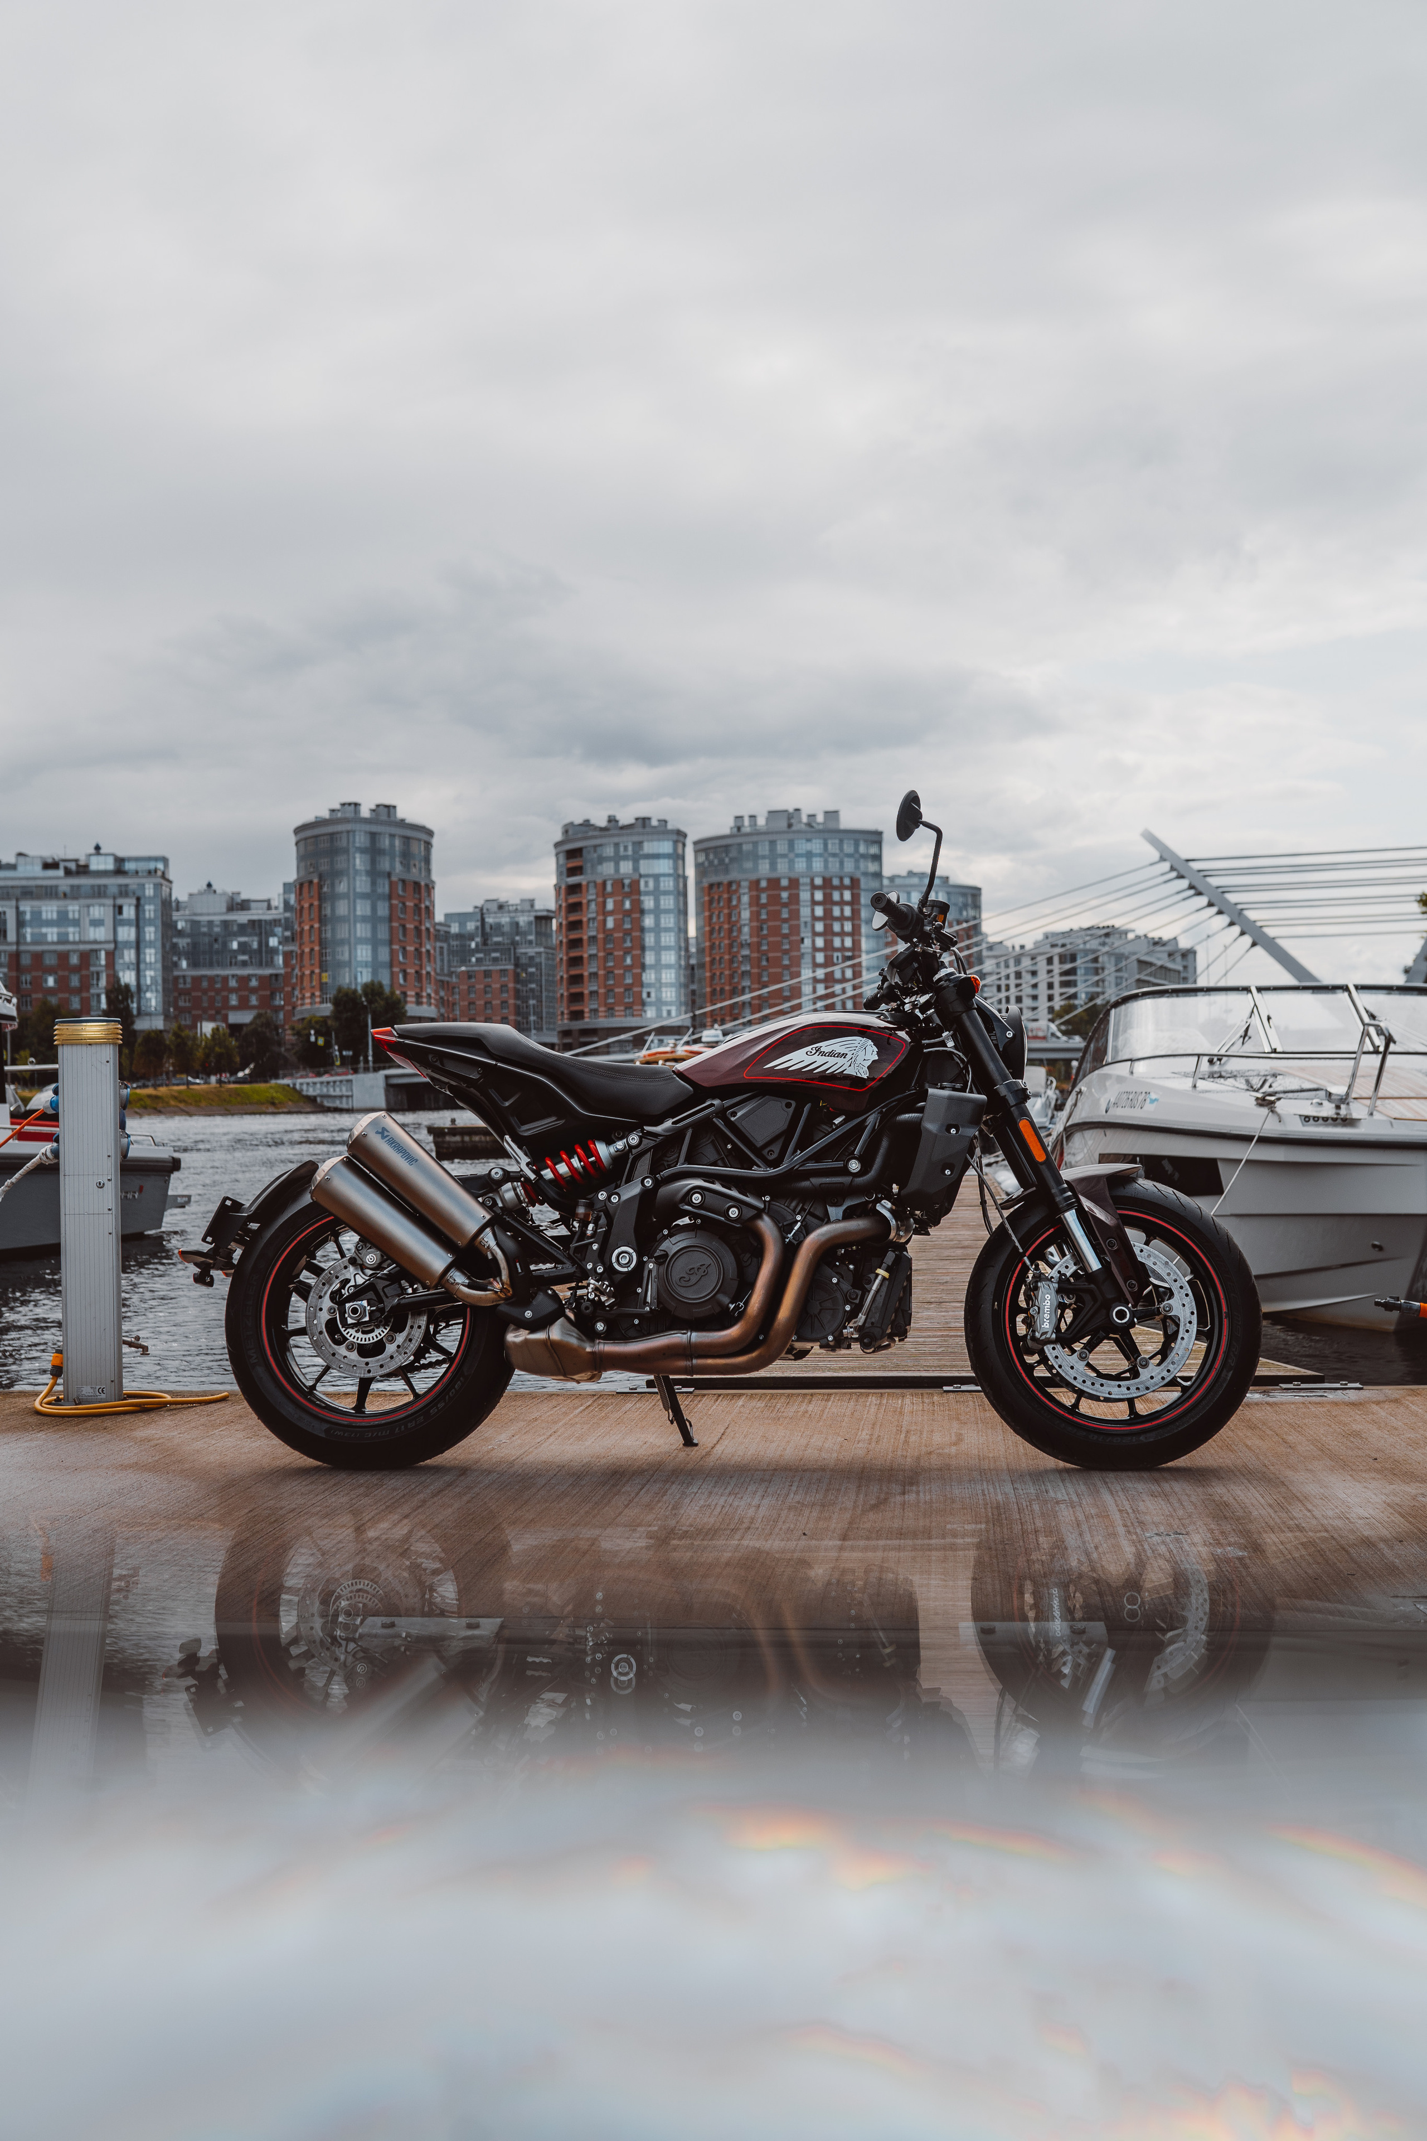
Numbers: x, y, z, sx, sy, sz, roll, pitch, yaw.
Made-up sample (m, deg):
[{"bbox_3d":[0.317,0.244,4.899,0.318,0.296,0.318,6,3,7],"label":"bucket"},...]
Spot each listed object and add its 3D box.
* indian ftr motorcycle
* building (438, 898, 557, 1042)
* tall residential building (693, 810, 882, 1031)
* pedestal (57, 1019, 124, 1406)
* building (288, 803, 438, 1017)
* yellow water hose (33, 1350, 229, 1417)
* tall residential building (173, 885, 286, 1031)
[{"bbox_3d":[-0.005,0.171,4.358,2.235,1.310,0.870,-1,-9,6],"label":"indian ftr motorcycle"},{"bbox_3d":[-44.594,-16.847,430.000,25.000,37.143,20.000,-1,0,0],"label":"building"},{"bbox_3d":[15.312,-26.314,428.000,39.000,53.650,21.000,-1,-1,25],"label":"tall residential building"},{"bbox_3d":[-1.596,0.359,5.377,0.175,0.985,0.155,-1,0,-4],"label":"pedestal"},{"bbox_3d":[-50.788,-18.994,303.000,20.500,39.685,32.000,-1,0,2],"label":"building"},{"bbox_3d":[-1.472,0.784,5.274,0.470,0.130,0.350,-1,0,0],"label":"yellow water hose"},{"bbox_3d":[-84.105,-15.128,362.000,20.500,34.033,16.000,-1,0,0],"label":"tall residential building"}]

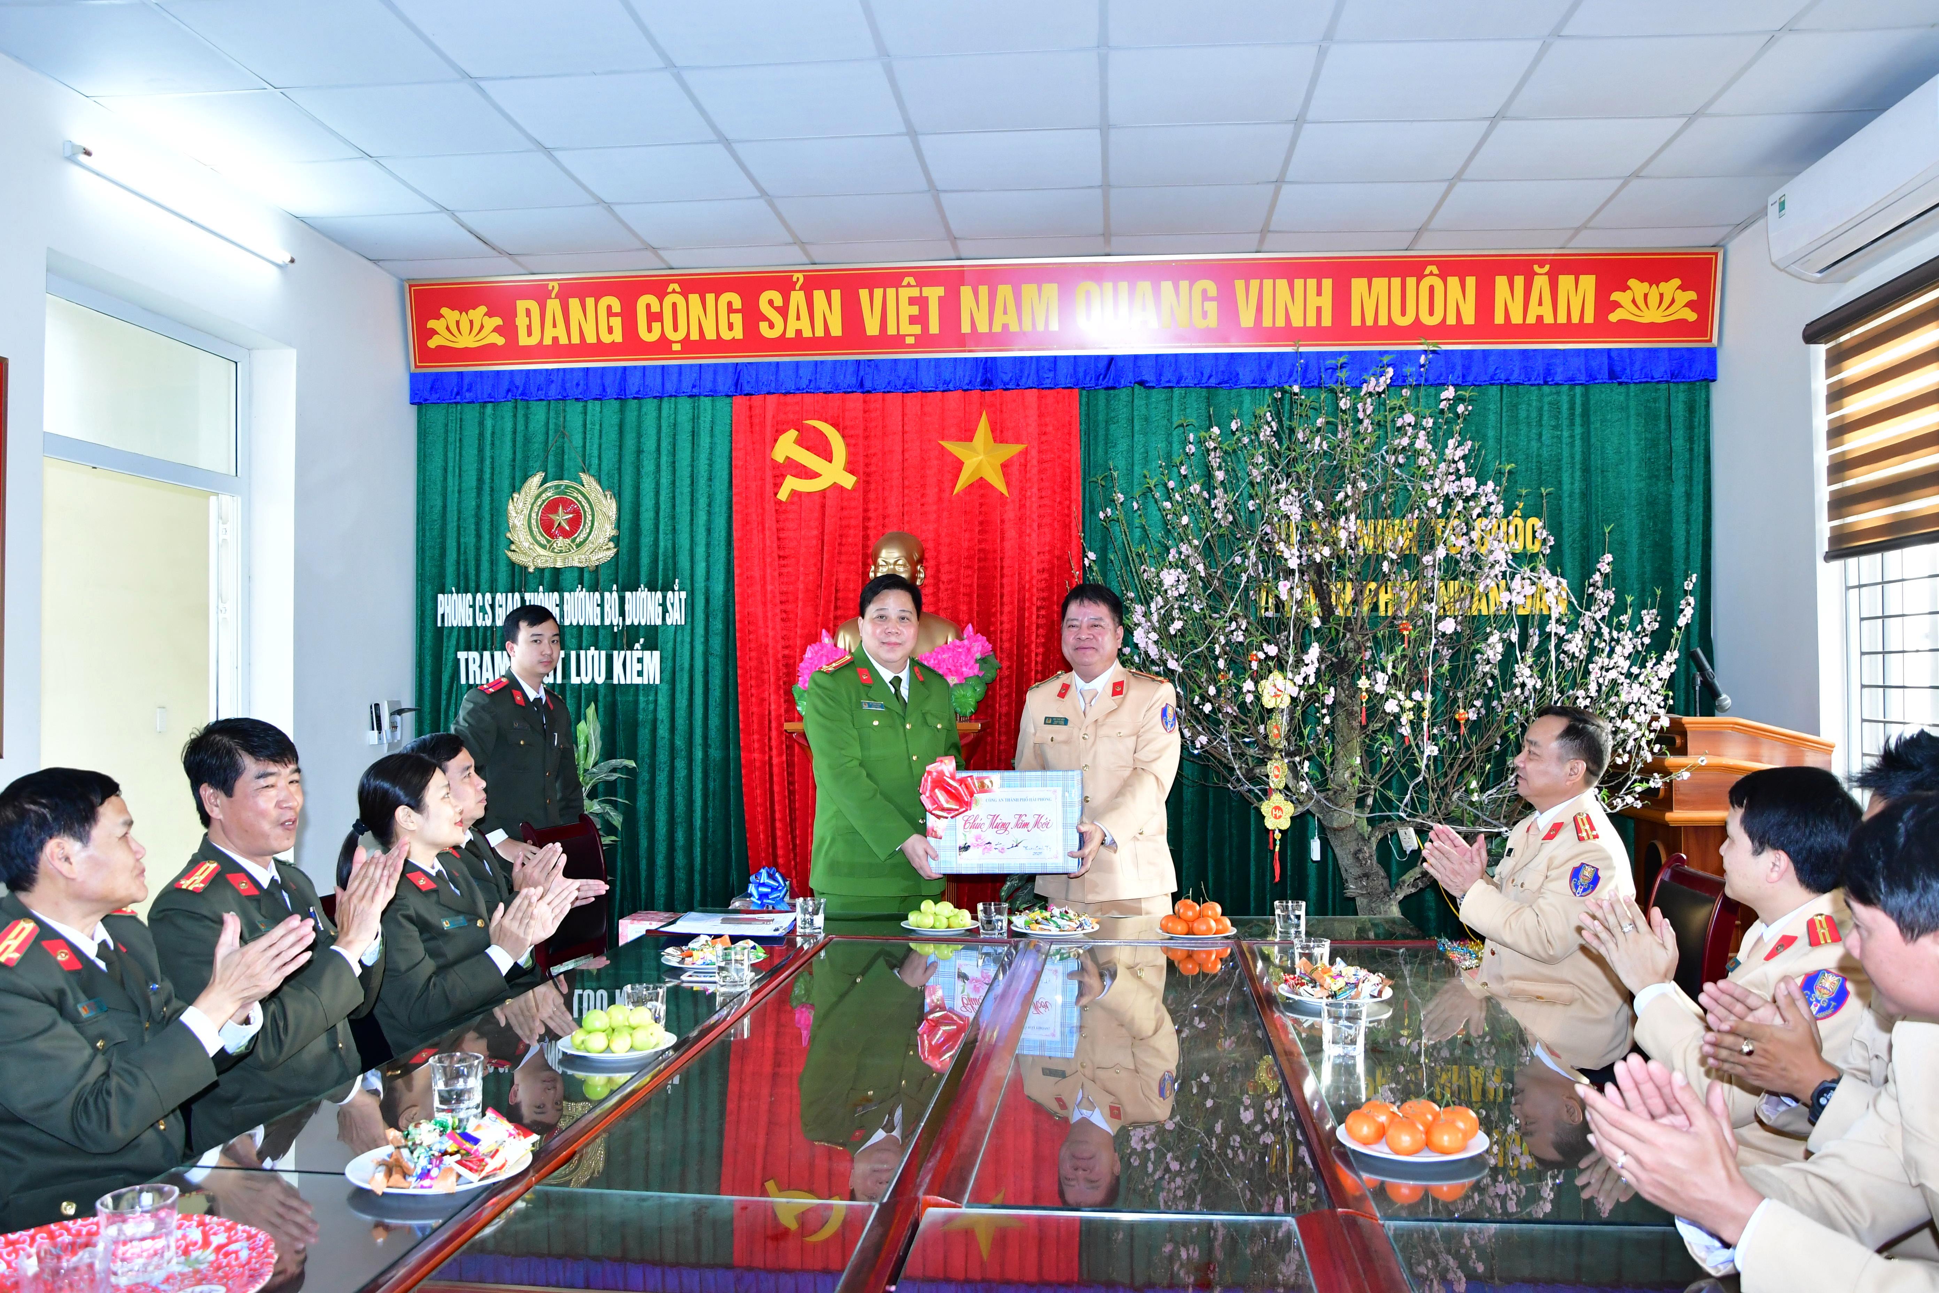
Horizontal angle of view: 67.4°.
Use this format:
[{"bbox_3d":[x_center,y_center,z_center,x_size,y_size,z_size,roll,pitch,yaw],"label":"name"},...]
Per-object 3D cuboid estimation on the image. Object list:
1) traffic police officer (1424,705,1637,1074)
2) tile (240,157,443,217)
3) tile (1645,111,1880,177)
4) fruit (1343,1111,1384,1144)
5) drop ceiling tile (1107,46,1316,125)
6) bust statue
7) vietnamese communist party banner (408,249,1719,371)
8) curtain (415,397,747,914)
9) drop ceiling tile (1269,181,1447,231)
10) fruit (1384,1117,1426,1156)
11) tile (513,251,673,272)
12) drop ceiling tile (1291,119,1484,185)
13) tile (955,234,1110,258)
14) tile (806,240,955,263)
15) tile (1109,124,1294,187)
[{"bbox_3d":[1.390,0.830,3.600,0.680,1.350,0.530,0,-1,9],"label":"traffic police officer"},{"bbox_3d":[-2.210,-1.586,5.028,0.595,0.020,0.585,0,-1,6],"label":"tile"},{"bbox_3d":[2.488,-1.582,4.578,0.595,0.020,0.585,0,-1,6],"label":"tile"},{"bbox_3d":[0.528,0.645,1.950,0.054,0.048,0.054,0,-1,5],"label":"fruit"},{"bbox_3d":[0.690,-1.626,4.205,0.600,0.020,0.590,0,-1,5],"label":"drop ceiling tile"},{"bbox_3d":[-0.268,-0.093,5.580,0.490,0.660,0.280,0,-1,6],"label":"bust statue"},{"bbox_3d":[0.285,-1.402,6.120,5.480,0.390,0.050,0,7,6],"label":"vietnamese communist party banner"},{"bbox_3d":[-1.630,0.170,6.060,1.430,2.540,0.120,0,-1,5],"label":"curtain"},{"bbox_3d":[1.398,-1.601,5.271,0.600,0.020,0.580,0,-1,6],"label":"drop ceiling tile"},{"bbox_3d":[0.622,0.698,2.070,0.057,0.051,0.057,0,-1,6],"label":"fruit"},{"bbox_3d":[-1.564,-1.593,6.016,0.600,0.020,0.310,0,-1,6],"label":"tile"},{"bbox_3d":[1.363,-1.635,4.790,0.595,0.018,0.570,0,-1,6],"label":"drop ceiling tile"},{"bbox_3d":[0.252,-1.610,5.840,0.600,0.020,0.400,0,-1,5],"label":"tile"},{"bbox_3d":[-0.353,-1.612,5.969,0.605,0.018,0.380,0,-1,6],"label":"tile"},{"bbox_3d":[0.747,-1.616,4.767,0.600,0.020,0.580,0,-1,6],"label":"tile"}]

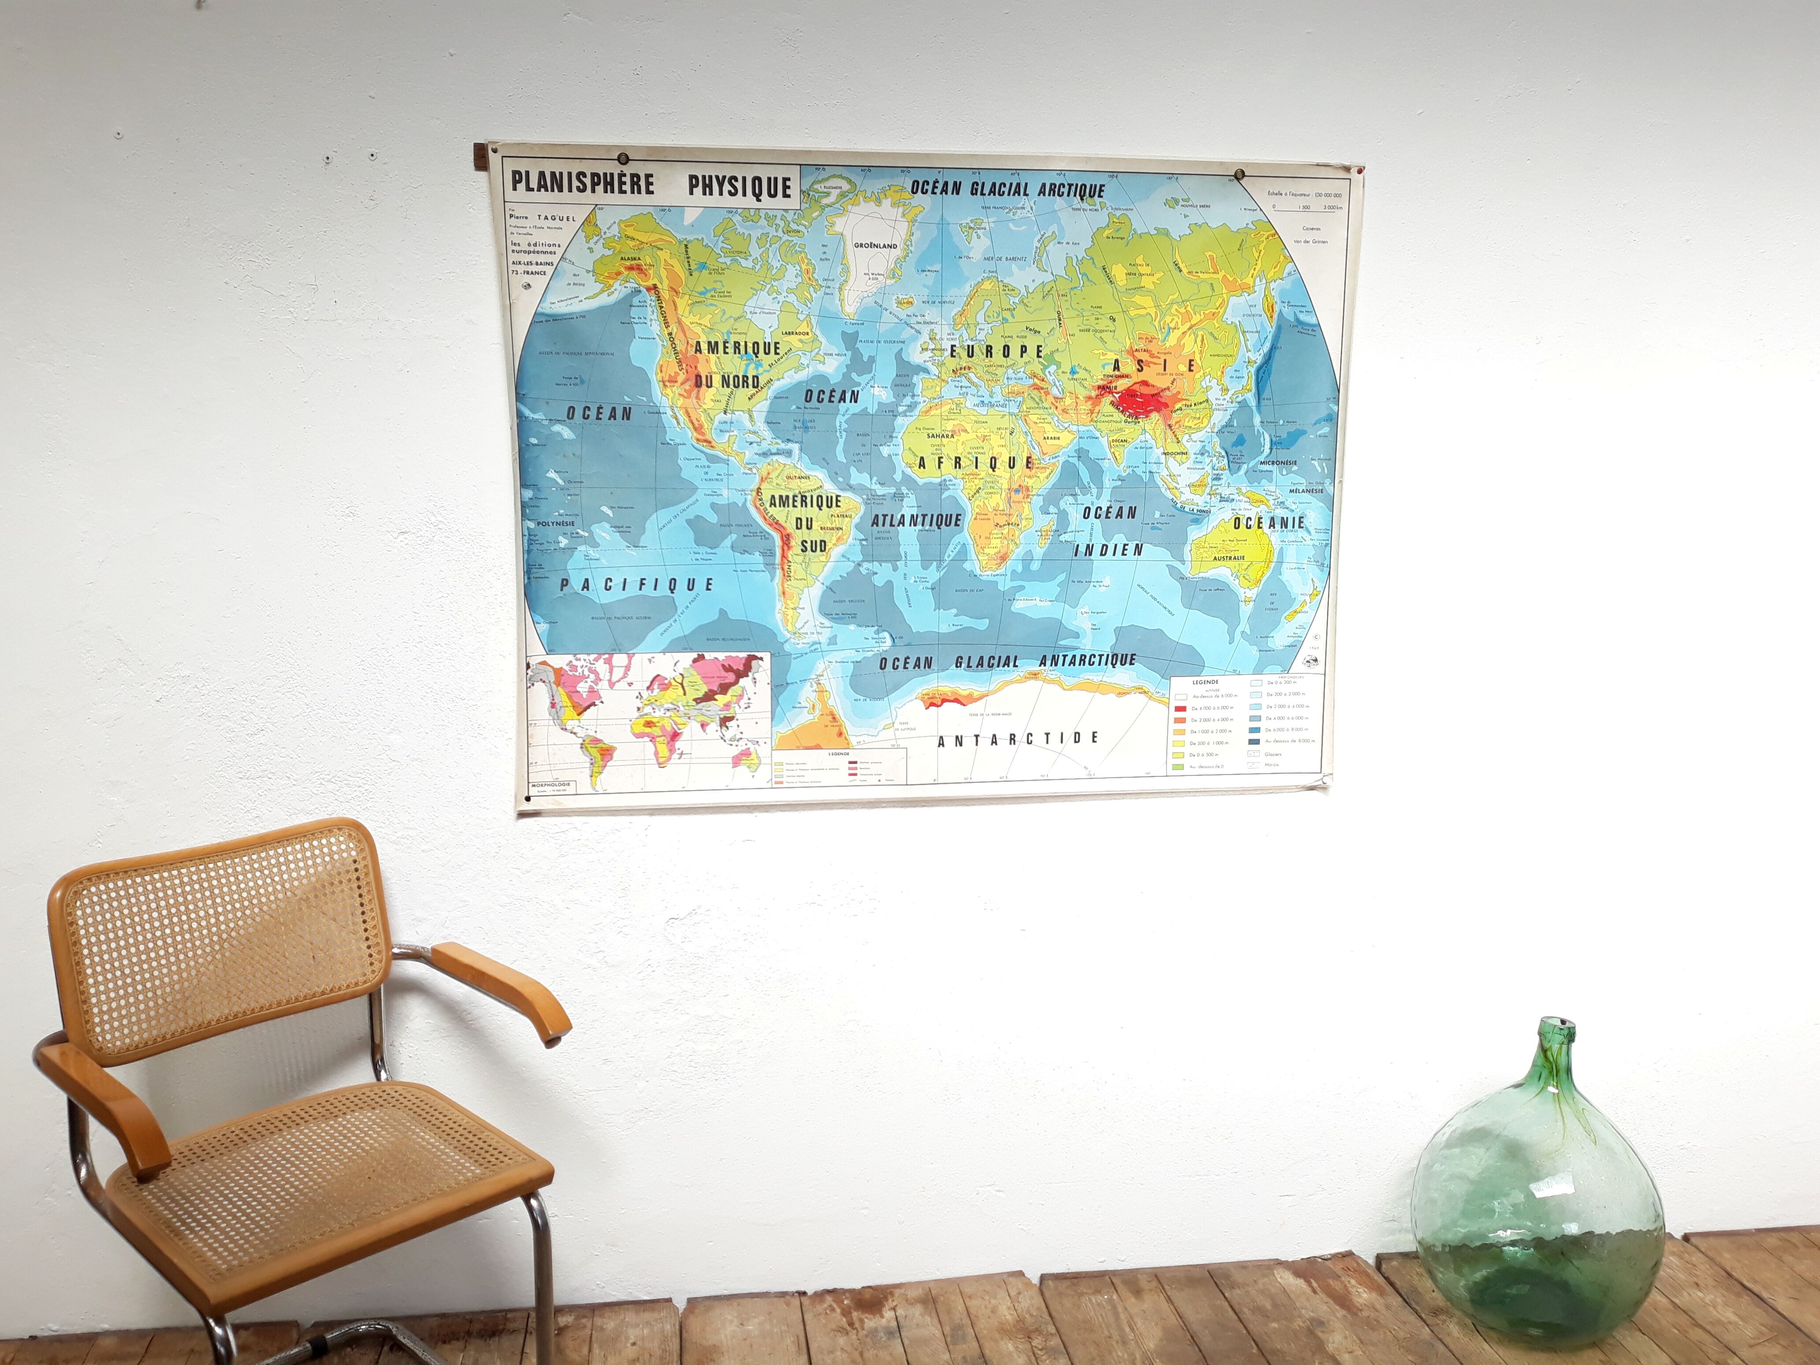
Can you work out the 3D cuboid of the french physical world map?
[{"bbox_3d":[0.049,-0.304,2.239,1.340,1.006,0.020,-1,9,-7],"label":"french physical world map"}]

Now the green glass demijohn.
[{"bbox_3d":[1.036,0.804,2.333,0.383,0.505,0.383,-1,9,-7],"label":"green glass demijohn"}]

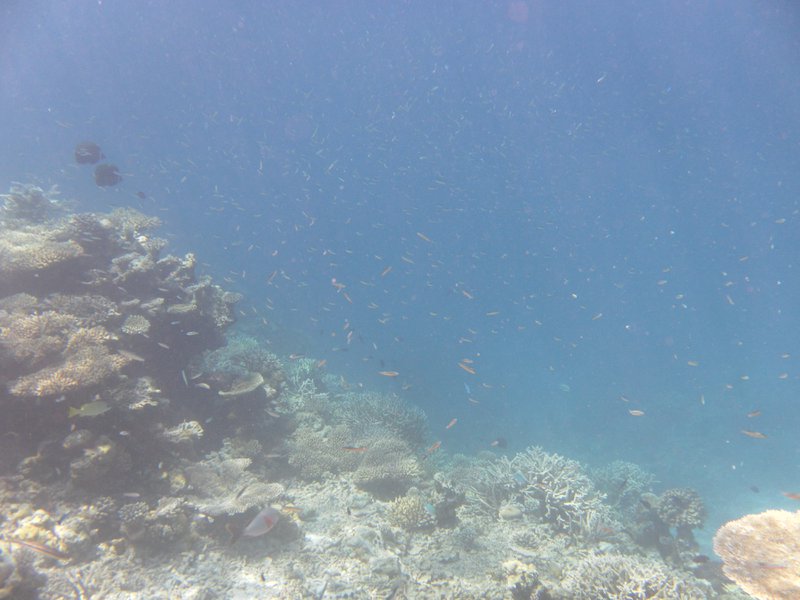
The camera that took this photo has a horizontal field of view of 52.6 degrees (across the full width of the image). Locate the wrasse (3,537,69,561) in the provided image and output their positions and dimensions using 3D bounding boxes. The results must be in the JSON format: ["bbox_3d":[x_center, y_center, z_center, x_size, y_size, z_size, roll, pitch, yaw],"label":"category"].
[{"bbox_3d":[-1.123,0.768,2.500,0.215,0.045,0.030,17,11,5],"label":"wrasse"}]

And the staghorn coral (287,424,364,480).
[{"bbox_3d":[-0.405,0.830,4.400,0.424,0.240,0.361,0,9,0],"label":"staghorn coral"}]

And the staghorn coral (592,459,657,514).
[{"bbox_3d":[1.360,1.136,4.900,0.388,0.266,0.330,0,9,0],"label":"staghorn coral"}]

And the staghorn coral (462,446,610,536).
[{"bbox_3d":[0.709,0.994,4.200,0.768,0.351,0.576,0,9,0],"label":"staghorn coral"}]

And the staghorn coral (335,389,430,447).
[{"bbox_3d":[-0.117,0.747,5.100,0.593,0.314,0.474,0,9,0],"label":"staghorn coral"}]

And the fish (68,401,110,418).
[{"bbox_3d":[-1.343,0.474,3.500,0.185,0.068,0.032,-4,9,-6],"label":"fish"}]

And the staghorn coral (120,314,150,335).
[{"bbox_3d":[-1.243,0.115,3.800,0.141,0.081,0.120,0,9,0],"label":"staghorn coral"}]

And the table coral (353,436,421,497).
[{"bbox_3d":[-0.070,0.865,4.200,0.353,0.255,0.318,0,9,0],"label":"table coral"}]

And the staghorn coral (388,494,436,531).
[{"bbox_3d":[0.060,1.025,3.900,0.230,0.160,0.210,0,8,0],"label":"staghorn coral"}]

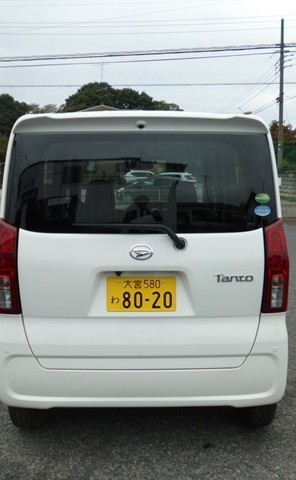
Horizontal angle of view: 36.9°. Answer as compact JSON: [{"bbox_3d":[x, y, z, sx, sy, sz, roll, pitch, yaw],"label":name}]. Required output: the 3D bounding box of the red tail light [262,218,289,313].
[{"bbox_3d":[0.617,0.120,2.150,0.157,0.460,0.170,0,7,0],"label":"red tail light"}]

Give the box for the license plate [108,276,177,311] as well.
[{"bbox_3d":[-0.030,0.259,2.113,0.330,0.166,0.020,0,-2,0],"label":"license plate"}]

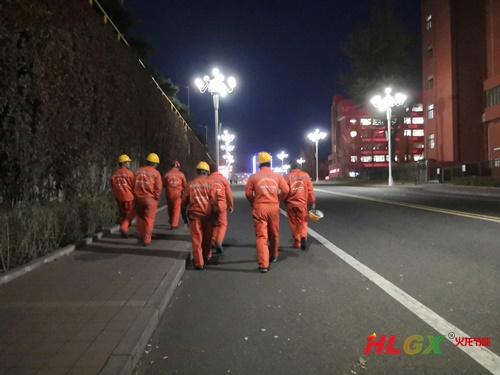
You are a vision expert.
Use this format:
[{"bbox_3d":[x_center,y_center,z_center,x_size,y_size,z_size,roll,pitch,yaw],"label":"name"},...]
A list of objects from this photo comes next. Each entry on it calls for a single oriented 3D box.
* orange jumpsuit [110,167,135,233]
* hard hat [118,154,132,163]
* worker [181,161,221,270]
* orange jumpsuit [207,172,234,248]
[{"bbox_3d":[-2.692,0.255,8.300,0.540,1.410,0.420,-2,1,3],"label":"orange jumpsuit"},{"bbox_3d":[-2.654,-0.611,8.300,0.280,0.160,0.220,-2,2,-30],"label":"hard hat"},{"bbox_3d":[-0.792,0.426,6.300,0.620,1.700,0.550,-2,2,-2],"label":"worker"},{"bbox_3d":[-0.598,0.398,7.400,0.560,1.440,0.480,-2,1,-1],"label":"orange jumpsuit"}]

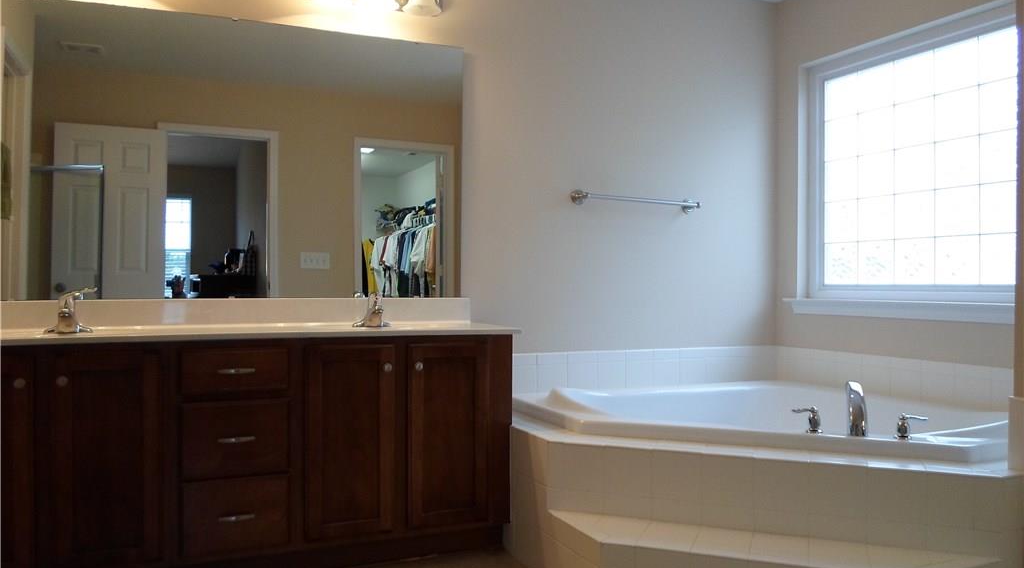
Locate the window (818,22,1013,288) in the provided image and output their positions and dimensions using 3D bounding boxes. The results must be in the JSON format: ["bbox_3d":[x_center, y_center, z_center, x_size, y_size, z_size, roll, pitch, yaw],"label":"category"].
[{"bbox_3d":[1.718,-0.487,3.143,0.080,1.012,0.990,0,0,-26],"label":"window"}]

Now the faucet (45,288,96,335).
[{"bbox_3d":[-1.464,0.085,2.442,0.155,0.148,0.140,0,0,-23],"label":"faucet"}]

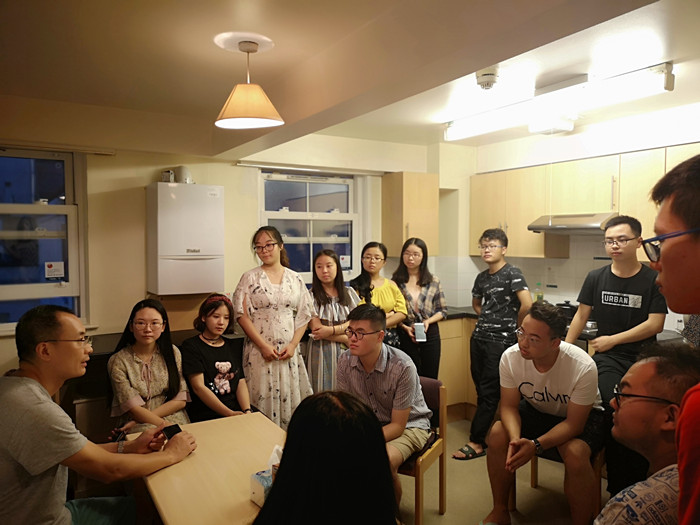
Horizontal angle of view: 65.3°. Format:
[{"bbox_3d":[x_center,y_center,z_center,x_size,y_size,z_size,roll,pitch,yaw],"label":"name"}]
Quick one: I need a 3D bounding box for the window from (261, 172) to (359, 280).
[{"bbox_3d":[-0.303,-0.245,4.563,0.940,0.975,0.110,-1,3,-30],"label":"window"}]

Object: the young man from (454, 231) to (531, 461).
[{"bbox_3d":[1.000,0.568,3.975,0.480,1.615,0.480,-2,3,-42],"label":"young man"}]

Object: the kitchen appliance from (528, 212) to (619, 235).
[{"bbox_3d":[1.697,-0.285,3.953,0.485,0.135,0.600,-1,2,-30],"label":"kitchen appliance"}]

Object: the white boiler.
[{"bbox_3d":[-1.134,-0.158,3.769,0.434,0.724,0.361,-1,3,-30],"label":"white boiler"}]

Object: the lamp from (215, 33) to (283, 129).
[{"bbox_3d":[-0.451,-0.796,2.434,0.310,0.346,0.310,0,2,0],"label":"lamp"}]

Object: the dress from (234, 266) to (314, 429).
[{"bbox_3d":[-0.452,0.584,3.305,0.490,1.117,0.320,0,2,-6],"label":"dress"}]

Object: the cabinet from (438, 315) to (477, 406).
[{"bbox_3d":[0.628,0.823,4.718,0.510,0.740,0.560,-1,2,-30],"label":"cabinet"}]

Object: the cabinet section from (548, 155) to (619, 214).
[{"bbox_3d":[1.796,-0.546,4.037,0.308,0.387,0.600,-1,2,-31],"label":"cabinet section"}]

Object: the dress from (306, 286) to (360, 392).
[{"bbox_3d":[-0.113,0.606,3.526,0.430,0.920,0.320,0,2,6],"label":"dress"}]

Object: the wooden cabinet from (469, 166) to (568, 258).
[{"bbox_3d":[1.417,-0.405,4.616,0.300,0.720,0.831,-1,2,-30],"label":"wooden cabinet"}]

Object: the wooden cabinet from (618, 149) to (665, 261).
[{"bbox_3d":[2.009,-0.368,3.604,0.300,0.720,0.306,-1,2,-30],"label":"wooden cabinet"}]

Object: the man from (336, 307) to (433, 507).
[{"bbox_3d":[0.111,0.811,2.874,0.520,1.215,0.720,1,3,30],"label":"man"}]

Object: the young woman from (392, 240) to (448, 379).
[{"bbox_3d":[0.505,0.599,4.046,0.450,1.548,0.320,0,2,1],"label":"young woman"}]

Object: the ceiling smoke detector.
[{"bbox_3d":[0.669,-0.917,2.666,0.105,0.115,0.105,0,2,0],"label":"ceiling smoke detector"}]

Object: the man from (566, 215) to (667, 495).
[{"bbox_3d":[1.522,0.563,3.089,0.550,1.660,0.560,-2,3,-37],"label":"man"}]

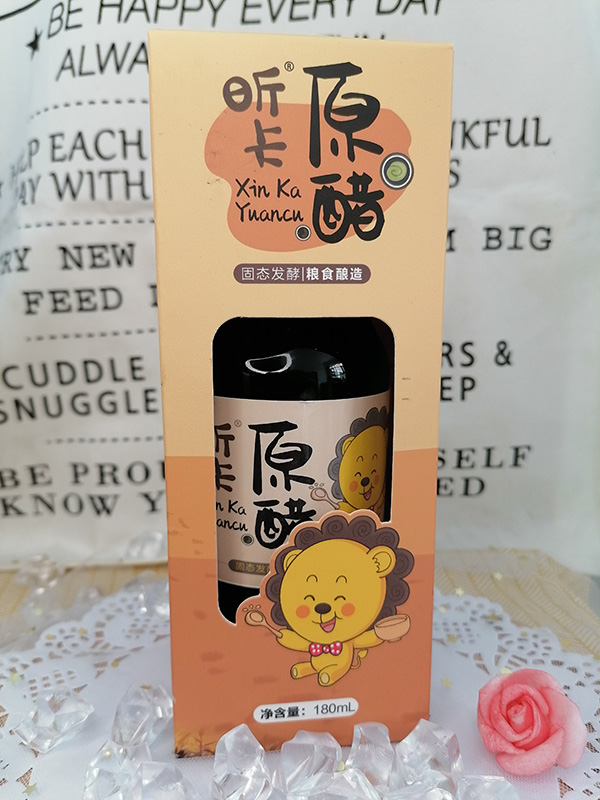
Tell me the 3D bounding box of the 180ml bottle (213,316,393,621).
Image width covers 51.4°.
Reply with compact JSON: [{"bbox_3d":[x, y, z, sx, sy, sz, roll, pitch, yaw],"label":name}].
[{"bbox_3d":[0.001,0.004,0.193,0.055,0.156,0.055,0,9,2],"label":"180ml bottle"}]

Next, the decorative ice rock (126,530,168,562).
[{"bbox_3d":[-0.074,0.070,0.300,0.020,0.014,0.014,0,9,0],"label":"decorative ice rock"}]

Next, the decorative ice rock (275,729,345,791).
[{"bbox_3d":[0.003,0.093,0.161,0.017,0.012,0.012,0,9,0],"label":"decorative ice rock"}]

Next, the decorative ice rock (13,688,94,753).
[{"bbox_3d":[-0.070,0.091,0.178,0.021,0.012,0.014,-5,10,-30],"label":"decorative ice rock"}]

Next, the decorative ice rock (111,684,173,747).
[{"bbox_3d":[-0.044,0.088,0.174,0.017,0.014,0.013,-2,9,-11],"label":"decorative ice rock"}]

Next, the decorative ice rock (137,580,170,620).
[{"bbox_3d":[-0.056,0.079,0.246,0.016,0.014,0.014,0,9,0],"label":"decorative ice rock"}]

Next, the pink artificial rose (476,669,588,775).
[{"bbox_3d":[0.061,0.085,0.164,0.027,0.023,0.026,5,55,29],"label":"pink artificial rose"}]

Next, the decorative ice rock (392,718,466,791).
[{"bbox_3d":[0.033,0.091,0.161,0.018,0.015,0.014,0,9,0],"label":"decorative ice rock"}]

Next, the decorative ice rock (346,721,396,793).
[{"bbox_3d":[0.019,0.092,0.161,0.013,0.015,0.011,0,9,0],"label":"decorative ice rock"}]

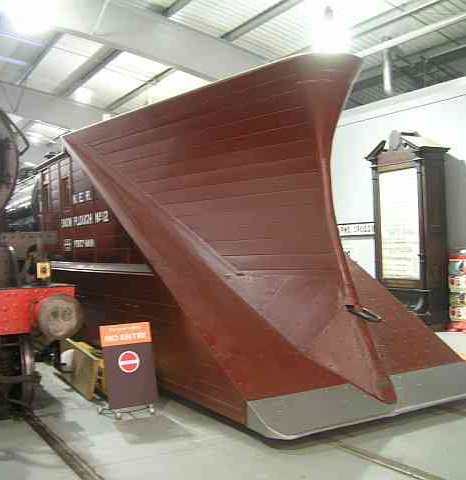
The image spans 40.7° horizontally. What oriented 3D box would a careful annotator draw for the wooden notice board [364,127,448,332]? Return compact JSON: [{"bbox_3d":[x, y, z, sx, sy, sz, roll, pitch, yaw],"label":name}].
[{"bbox_3d":[3.010,-0.150,10.750,0.750,3.350,1.220,-1,-1,-31],"label":"wooden notice board"}]

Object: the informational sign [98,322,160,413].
[{"bbox_3d":[-0.965,1.155,5.820,0.500,0.760,0.120,-1,-13,-36],"label":"informational sign"}]

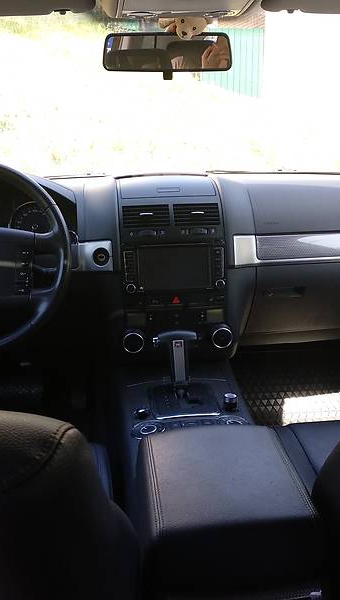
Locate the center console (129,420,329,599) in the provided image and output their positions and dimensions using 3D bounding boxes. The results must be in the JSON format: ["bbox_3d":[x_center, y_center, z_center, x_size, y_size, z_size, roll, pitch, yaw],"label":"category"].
[{"bbox_3d":[0.079,0.307,0.930,0.245,0.120,0.290,-3,17,-6],"label":"center console"}]

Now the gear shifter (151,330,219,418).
[{"bbox_3d":[0.026,0.140,1.252,0.120,0.155,0.150,-3,17,-6],"label":"gear shifter"}]

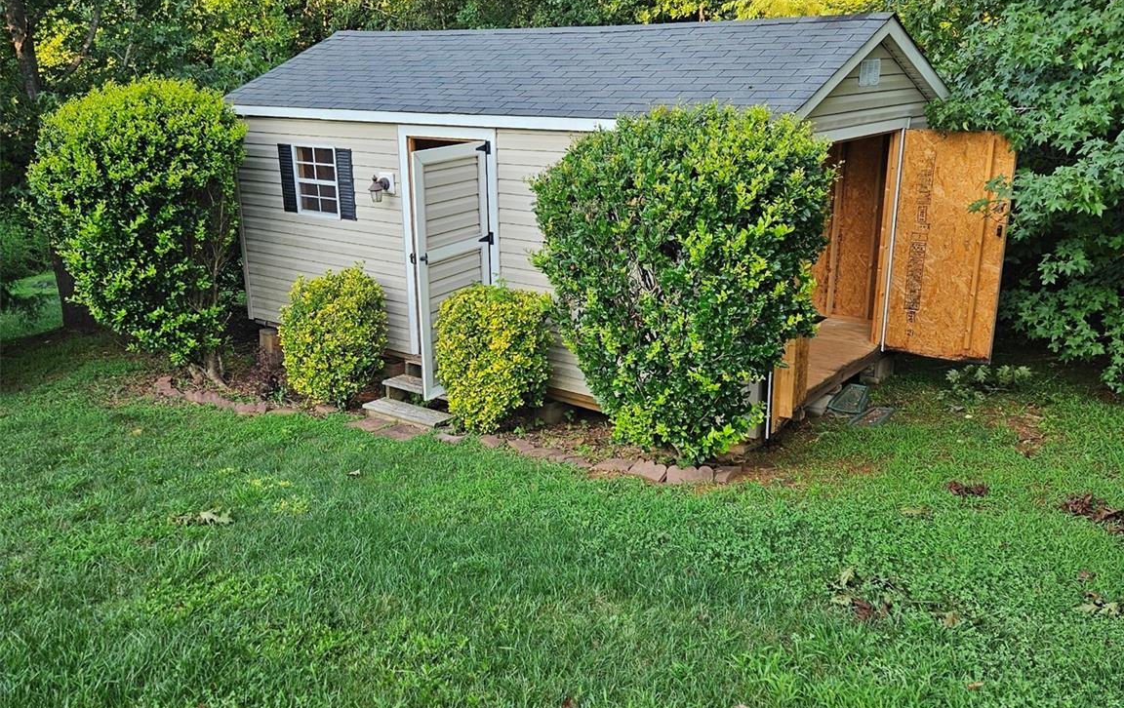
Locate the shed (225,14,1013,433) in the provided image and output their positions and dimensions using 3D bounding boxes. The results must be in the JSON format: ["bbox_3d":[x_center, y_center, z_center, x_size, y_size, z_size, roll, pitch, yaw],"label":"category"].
[{"bbox_3d":[0.055,-1.712,10.290,6.479,3.245,3.757,12,21,35],"label":"shed"}]

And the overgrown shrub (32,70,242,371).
[{"bbox_3d":[-4.380,-1.280,10.480,2.270,3.050,2.100,-8,18,-22],"label":"overgrown shrub"}]

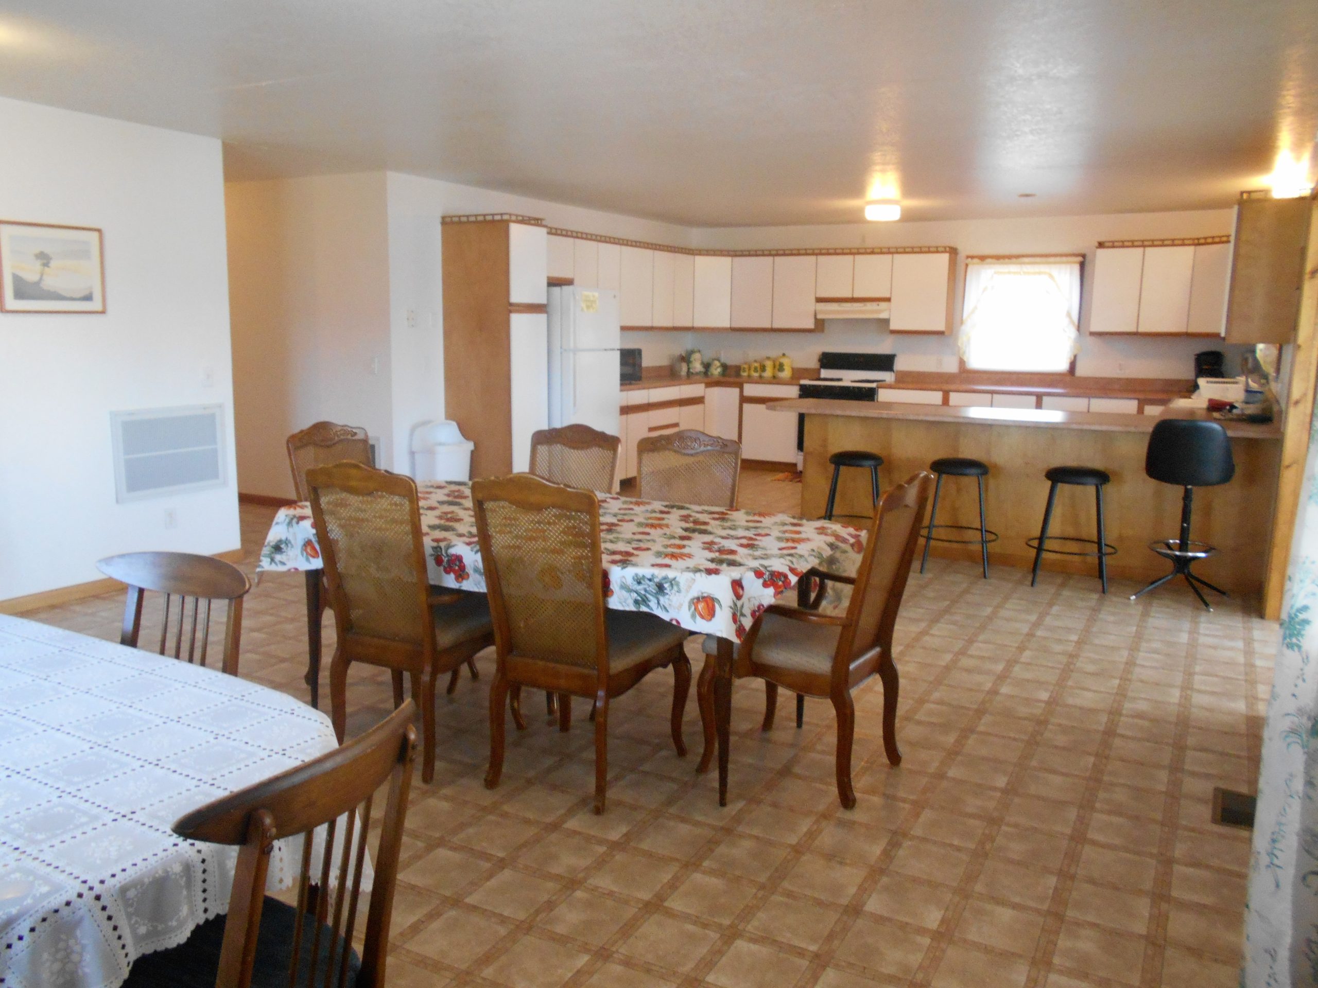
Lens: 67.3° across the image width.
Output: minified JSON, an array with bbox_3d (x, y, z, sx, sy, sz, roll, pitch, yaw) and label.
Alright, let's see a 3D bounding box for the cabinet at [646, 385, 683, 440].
[{"bbox_3d":[-0.215,-0.633,9.344,0.612,0.766,0.606,6,11,29],"label":"cabinet"}]

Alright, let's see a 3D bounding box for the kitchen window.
[{"bbox_3d":[3.343,-1.658,9.220,1.030,1.015,0.090,6,11,28],"label":"kitchen window"}]

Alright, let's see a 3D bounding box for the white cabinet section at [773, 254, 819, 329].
[{"bbox_3d":[1.429,-2.017,10.026,0.454,0.730,0.320,6,11,29],"label":"white cabinet section"}]

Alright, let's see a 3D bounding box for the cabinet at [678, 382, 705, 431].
[{"bbox_3d":[0.064,-0.698,9.862,0.600,0.795,0.553,6,11,28],"label":"cabinet"}]

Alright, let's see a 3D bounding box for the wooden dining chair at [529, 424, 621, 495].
[{"bbox_3d":[-0.482,0.245,3.990,0.495,1.025,0.626,6,11,29],"label":"wooden dining chair"}]

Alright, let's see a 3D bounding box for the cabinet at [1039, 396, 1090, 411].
[{"bbox_3d":[3.643,-0.499,8.830,0.384,0.766,0.614,6,11,29],"label":"cabinet"}]

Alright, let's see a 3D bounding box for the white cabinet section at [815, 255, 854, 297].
[{"bbox_3d":[1.791,-2.134,9.781,0.378,0.410,0.323,6,11,29],"label":"white cabinet section"}]

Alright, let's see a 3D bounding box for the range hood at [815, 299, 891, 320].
[{"bbox_3d":[1.927,-1.792,9.694,0.761,0.162,0.434,6,11,29],"label":"range hood"}]

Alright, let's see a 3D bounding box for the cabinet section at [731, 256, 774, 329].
[{"bbox_3d":[1.032,-2.072,10.305,0.457,0.735,0.320,6,11,28],"label":"cabinet section"}]

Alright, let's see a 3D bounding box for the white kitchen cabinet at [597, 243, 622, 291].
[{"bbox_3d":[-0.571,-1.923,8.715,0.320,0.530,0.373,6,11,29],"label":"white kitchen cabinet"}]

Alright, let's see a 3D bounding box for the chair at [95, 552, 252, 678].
[{"bbox_3d":[-1.315,0.606,2.270,0.530,0.810,0.530,5,10,27],"label":"chair"}]

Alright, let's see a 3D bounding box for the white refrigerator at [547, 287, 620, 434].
[{"bbox_3d":[-0.829,-0.772,7.947,0.770,1.705,0.730,6,11,28],"label":"white refrigerator"}]

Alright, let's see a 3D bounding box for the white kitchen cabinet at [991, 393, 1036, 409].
[{"bbox_3d":[3.270,-0.538,9.034,0.394,0.766,0.614,6,11,29],"label":"white kitchen cabinet"}]

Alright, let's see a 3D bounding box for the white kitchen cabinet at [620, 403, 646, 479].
[{"bbox_3d":[-0.489,-0.489,8.850,0.600,0.720,0.585,6,11,28],"label":"white kitchen cabinet"}]

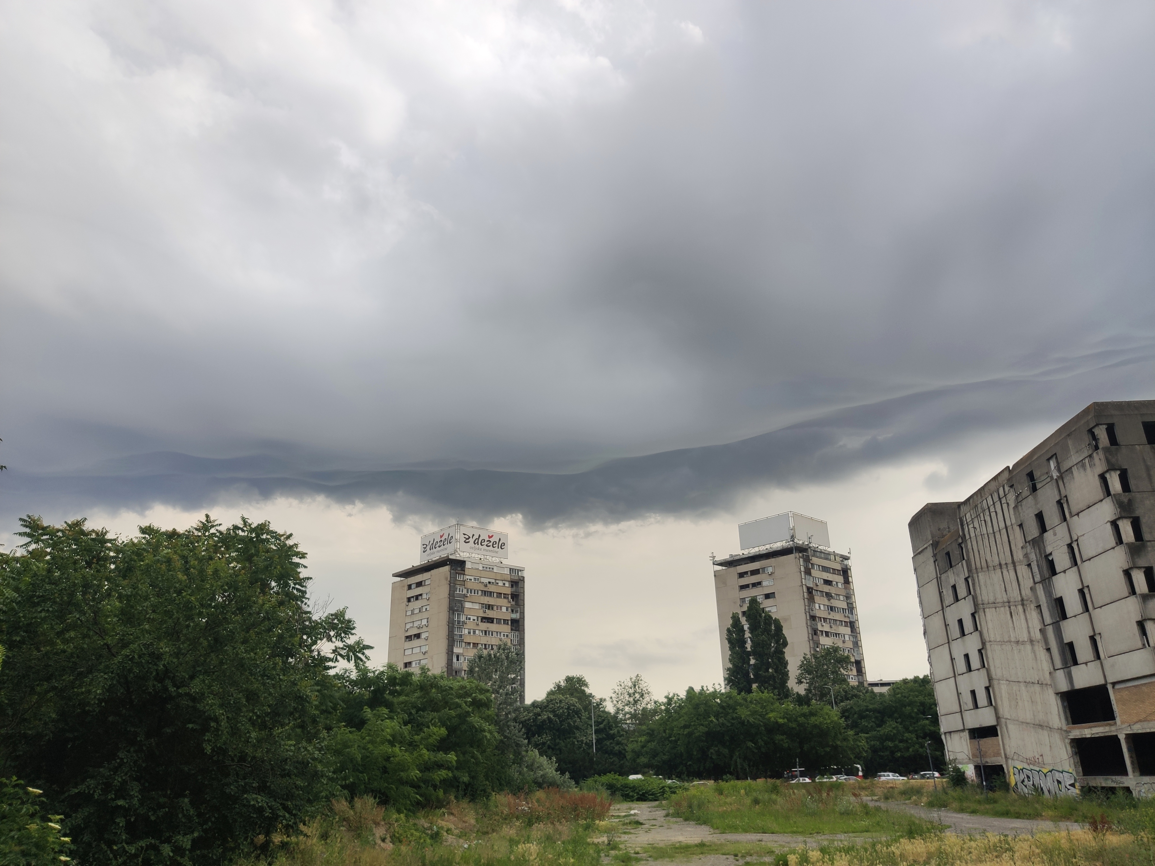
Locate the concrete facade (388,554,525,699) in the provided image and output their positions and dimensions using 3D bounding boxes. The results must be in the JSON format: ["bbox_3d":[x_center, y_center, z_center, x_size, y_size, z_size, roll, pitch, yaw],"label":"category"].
[{"bbox_3d":[-26.060,52.970,189.250,21.200,46.110,22.500,17,-28,-39],"label":"concrete facade"}]

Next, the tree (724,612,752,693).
[{"bbox_3d":[28.140,45.260,149.150,4.500,28.650,4.500,-5,-21,9],"label":"tree"}]

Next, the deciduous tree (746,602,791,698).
[{"bbox_3d":[33.480,43.780,148.570,6.900,30.710,6.900,-6,-22,11],"label":"deciduous tree"}]

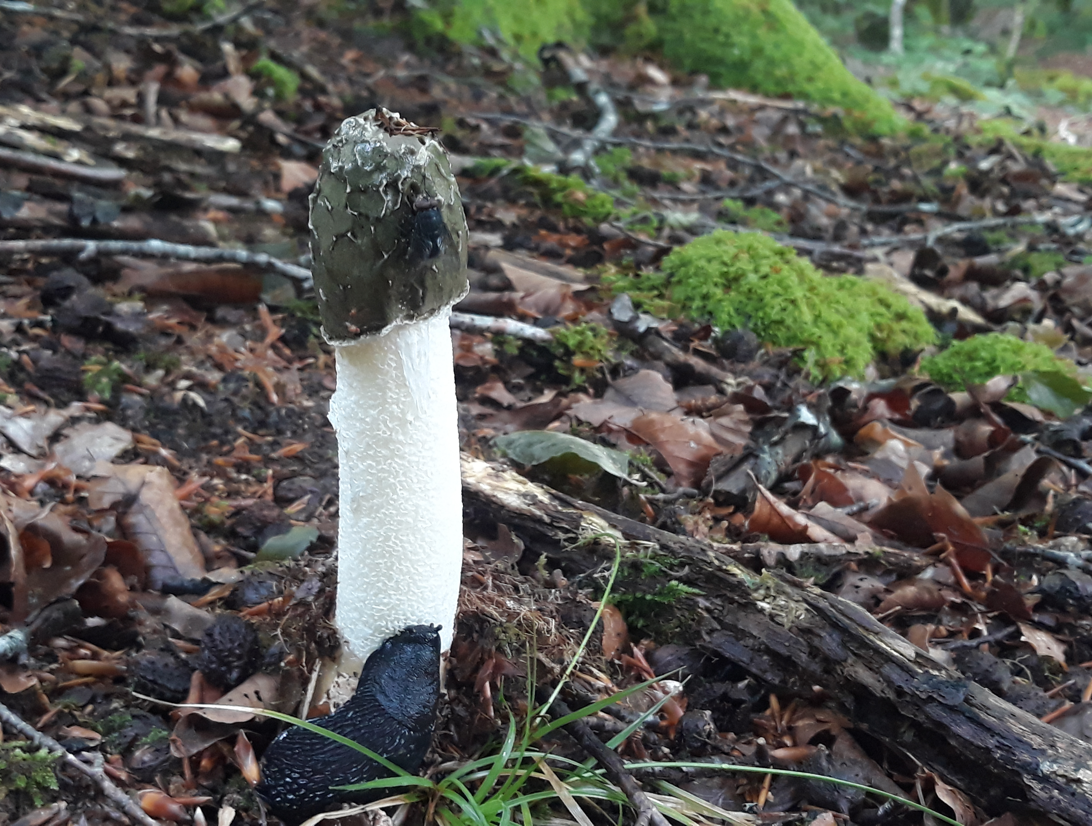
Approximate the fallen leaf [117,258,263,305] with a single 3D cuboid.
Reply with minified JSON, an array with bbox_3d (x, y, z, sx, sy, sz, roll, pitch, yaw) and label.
[{"bbox_3d":[-0.215,-0.079,0.520,0.084,0.022,0.032,5,24,-1],"label":"fallen leaf"}]

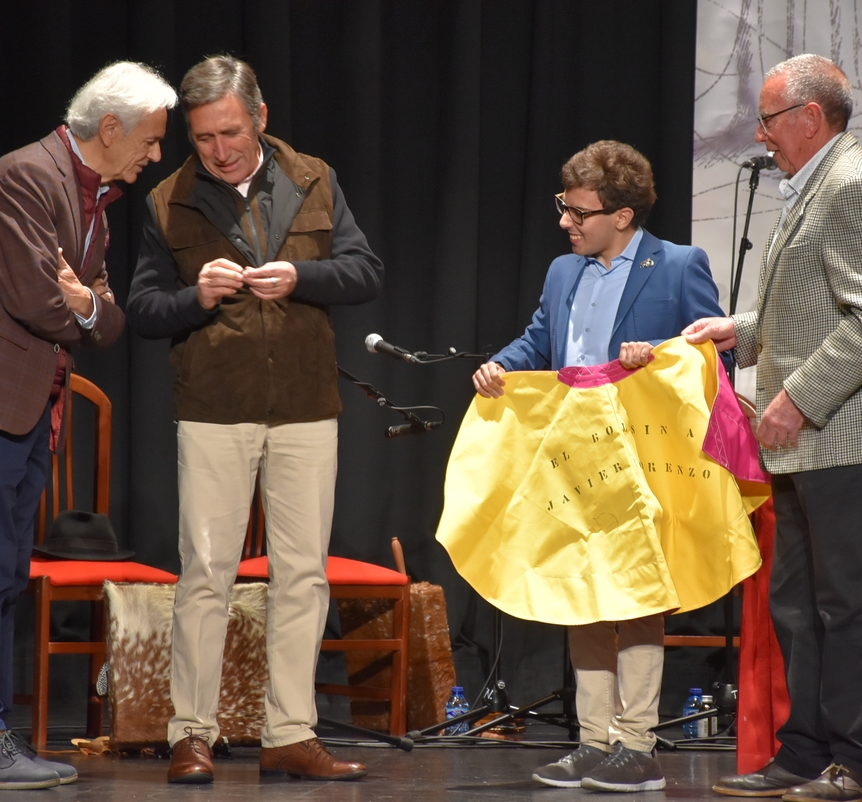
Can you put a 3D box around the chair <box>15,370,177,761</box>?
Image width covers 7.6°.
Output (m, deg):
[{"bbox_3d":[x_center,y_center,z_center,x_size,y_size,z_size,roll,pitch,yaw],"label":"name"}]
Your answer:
[{"bbox_3d":[-0.920,0.397,16.600,0.450,0.950,0.500,1,2,-27],"label":"chair"}]

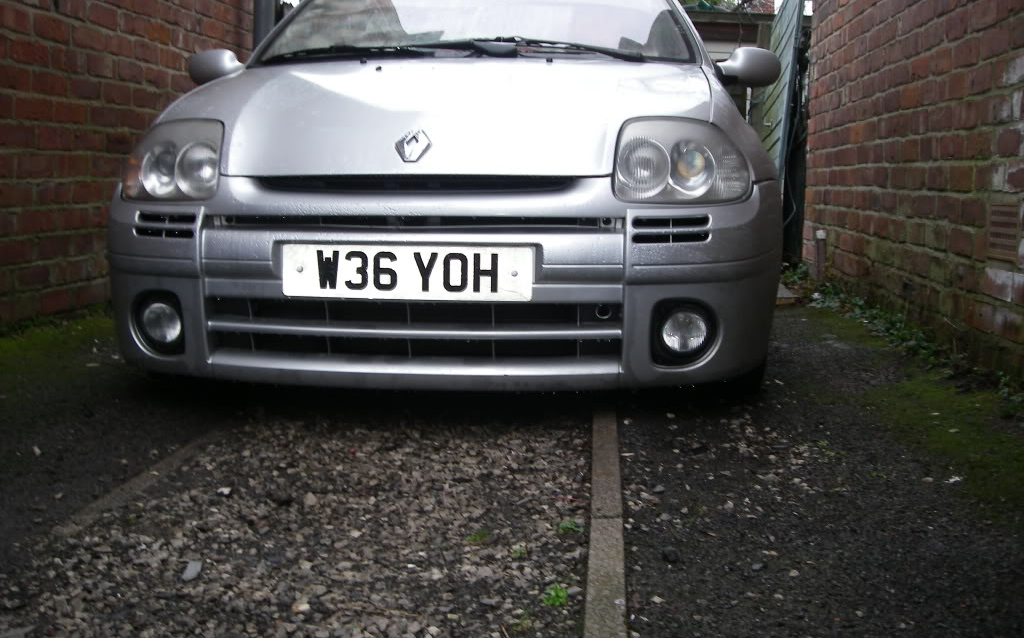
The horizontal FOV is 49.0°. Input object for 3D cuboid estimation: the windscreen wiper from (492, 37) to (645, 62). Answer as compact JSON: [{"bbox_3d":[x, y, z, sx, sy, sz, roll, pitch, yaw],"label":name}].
[{"bbox_3d":[0.161,-0.739,3.085,0.430,0.050,0.075,6,7,-2],"label":"windscreen wiper"}]

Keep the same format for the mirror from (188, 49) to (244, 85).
[{"bbox_3d":[-0.929,-0.790,3.555,0.200,0.122,0.130,1,7,5],"label":"mirror"}]

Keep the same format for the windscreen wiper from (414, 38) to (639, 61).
[{"bbox_3d":[0.037,-0.739,3.081,0.650,0.070,0.100,1,7,5],"label":"windscreen wiper"}]

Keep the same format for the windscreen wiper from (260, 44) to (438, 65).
[{"bbox_3d":[-0.476,-0.739,3.172,0.560,0.050,0.070,3,8,22],"label":"windscreen wiper"}]

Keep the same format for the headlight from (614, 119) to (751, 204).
[{"bbox_3d":[0.374,-0.335,2.434,0.330,0.190,0.250,1,7,5],"label":"headlight"}]

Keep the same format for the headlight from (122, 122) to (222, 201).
[{"bbox_3d":[-0.771,-0.353,2.534,0.330,0.190,0.250,1,7,5],"label":"headlight"}]

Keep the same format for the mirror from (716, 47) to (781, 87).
[{"bbox_3d":[0.720,-0.764,3.412,0.200,0.122,0.130,1,7,5],"label":"mirror"}]

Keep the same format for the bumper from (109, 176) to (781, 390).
[{"bbox_3d":[-0.199,-0.098,2.525,1.630,0.460,0.480,1,7,5],"label":"bumper"}]

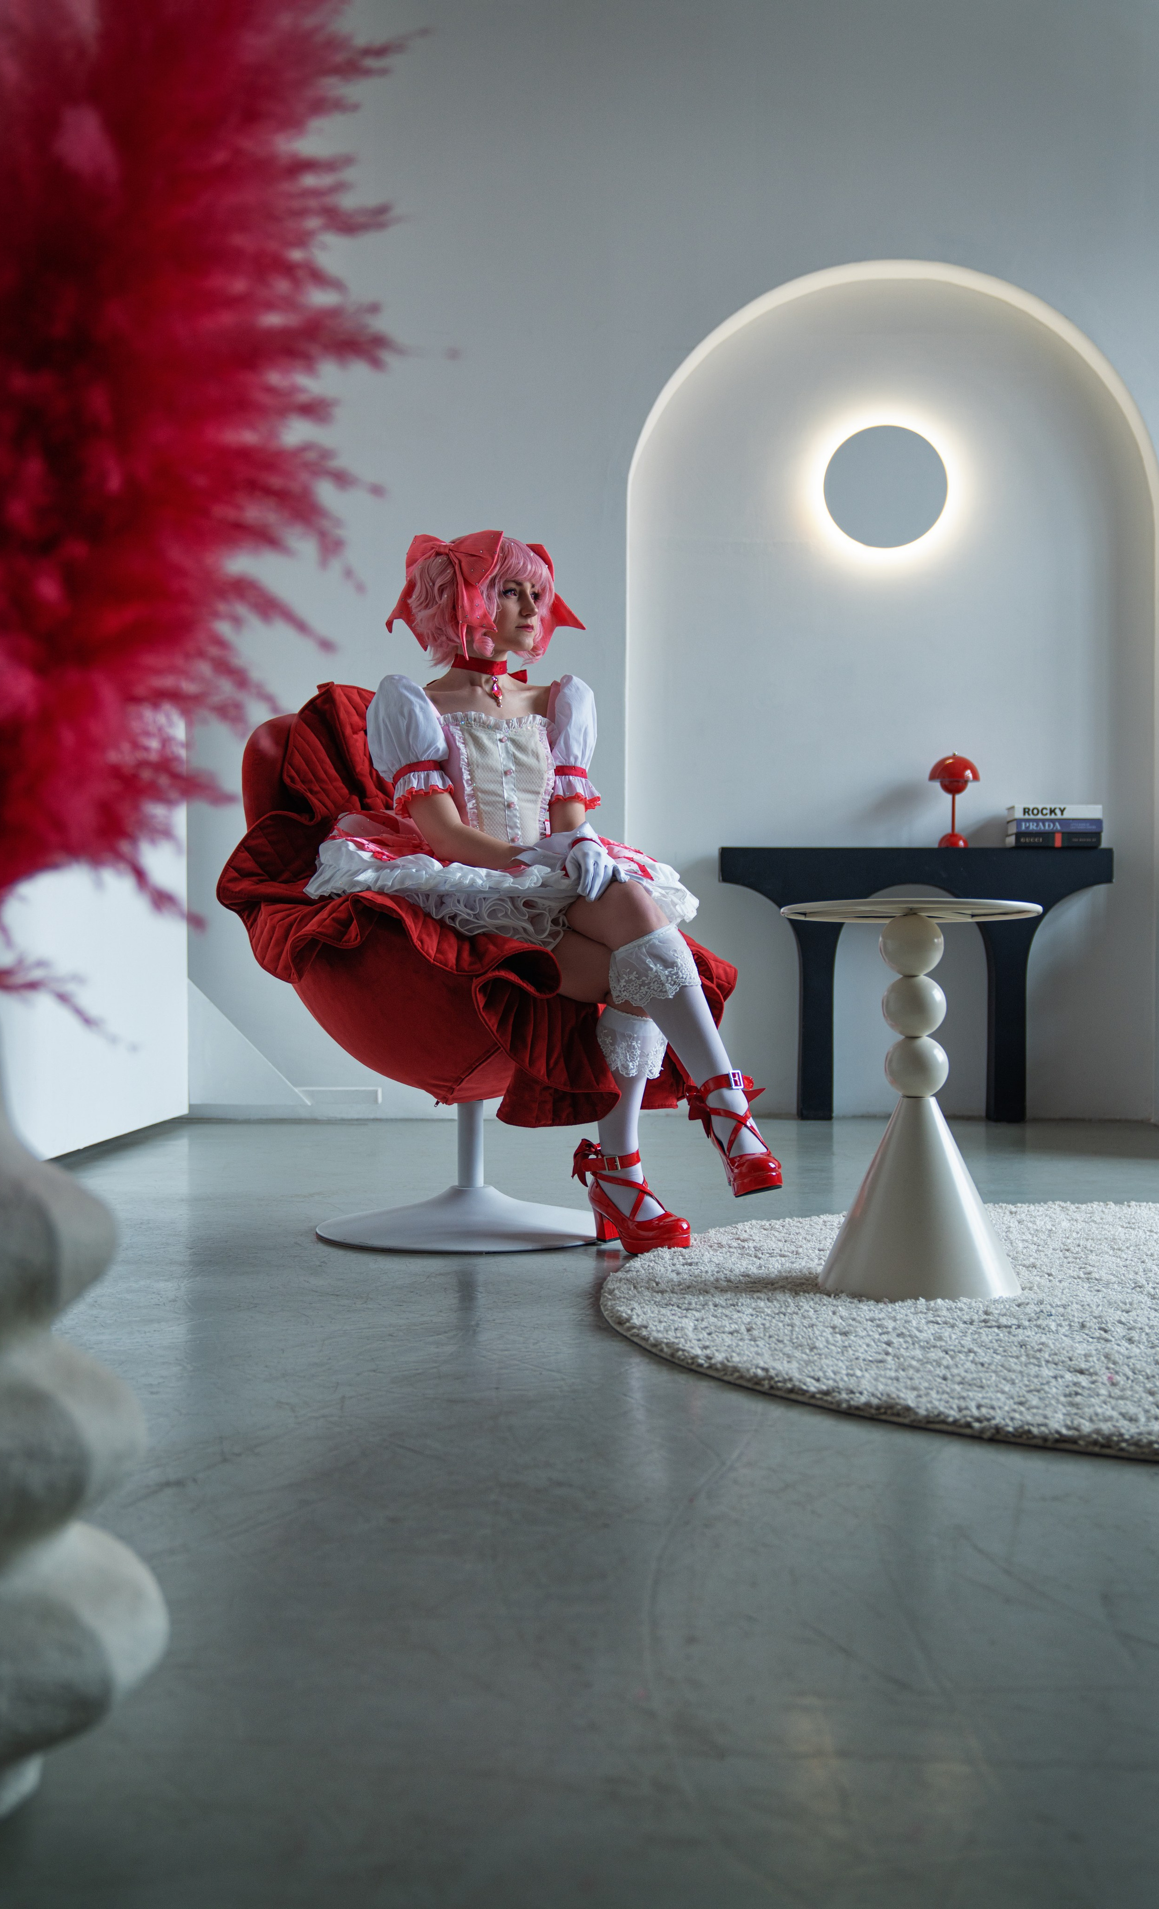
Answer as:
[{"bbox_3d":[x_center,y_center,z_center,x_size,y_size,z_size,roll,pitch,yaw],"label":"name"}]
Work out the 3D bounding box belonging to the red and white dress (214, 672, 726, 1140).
[{"bbox_3d":[-0.195,-0.117,3.421,0.900,0.830,0.840,0,-1,-40],"label":"red and white dress"}]

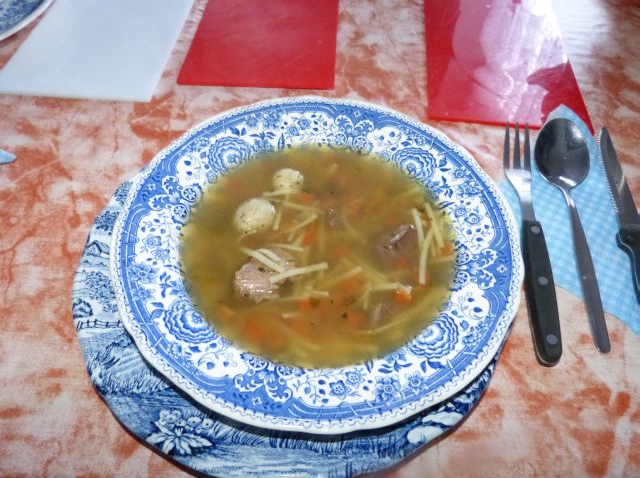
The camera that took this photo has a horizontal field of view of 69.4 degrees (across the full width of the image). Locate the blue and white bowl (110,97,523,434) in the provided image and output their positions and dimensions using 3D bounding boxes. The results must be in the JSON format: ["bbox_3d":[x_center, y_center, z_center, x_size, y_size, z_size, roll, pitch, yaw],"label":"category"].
[{"bbox_3d":[0.000,0.001,0.280,0.230,0.037,0.230,2,54,-3],"label":"blue and white bowl"}]

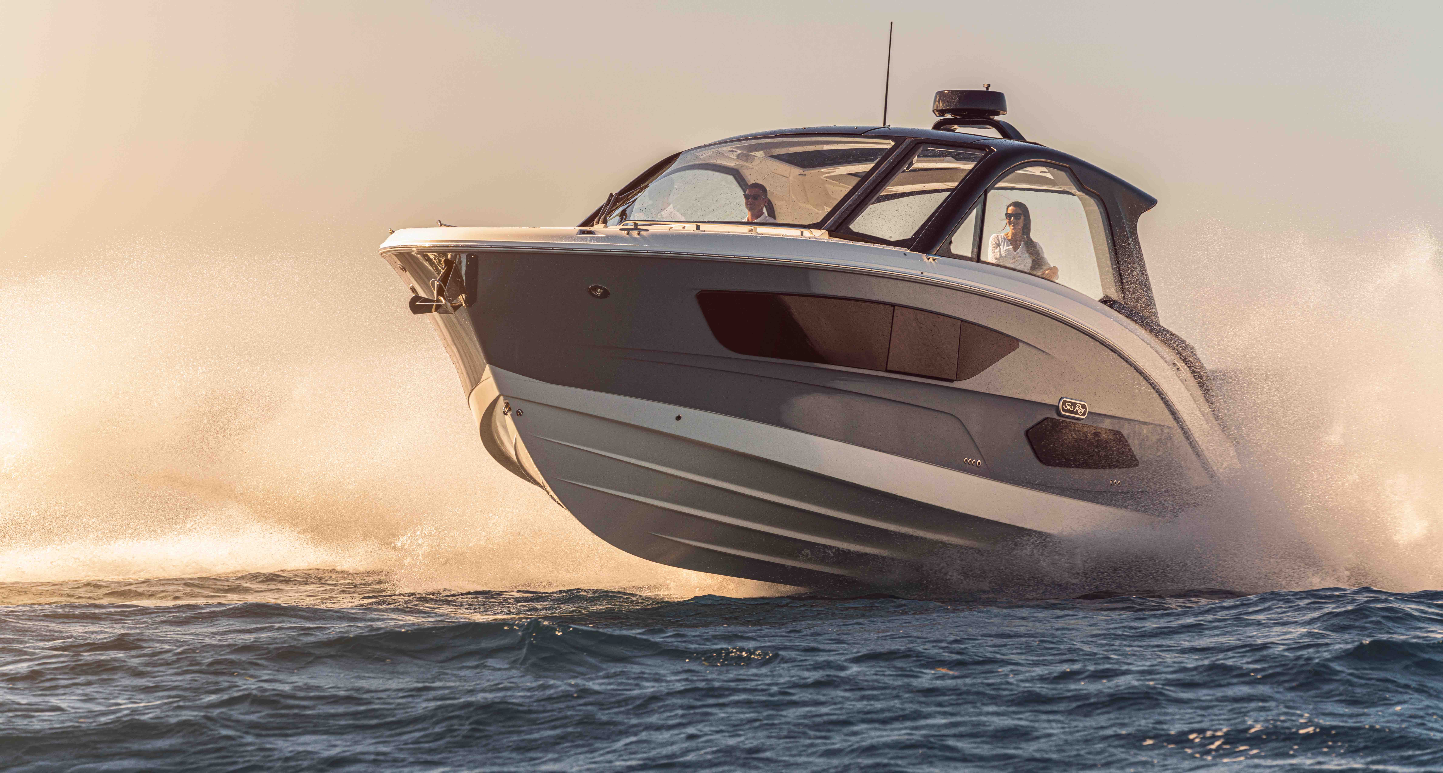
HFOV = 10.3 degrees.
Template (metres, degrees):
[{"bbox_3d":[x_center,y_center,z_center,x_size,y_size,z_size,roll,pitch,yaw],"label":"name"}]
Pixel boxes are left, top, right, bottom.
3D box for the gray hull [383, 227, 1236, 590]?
[{"bbox_3d":[0.192,0.386,64.833,3.600,2.350,10.950,0,-5,28],"label":"gray hull"}]

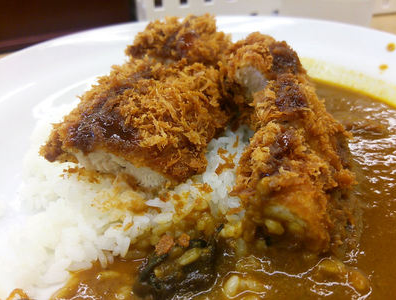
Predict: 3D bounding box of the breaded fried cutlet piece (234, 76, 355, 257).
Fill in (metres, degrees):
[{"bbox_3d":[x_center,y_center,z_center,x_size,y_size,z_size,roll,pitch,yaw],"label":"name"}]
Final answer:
[{"bbox_3d":[0.046,-0.004,0.171,0.046,0.044,0.090,-1,32,0],"label":"breaded fried cutlet piece"}]

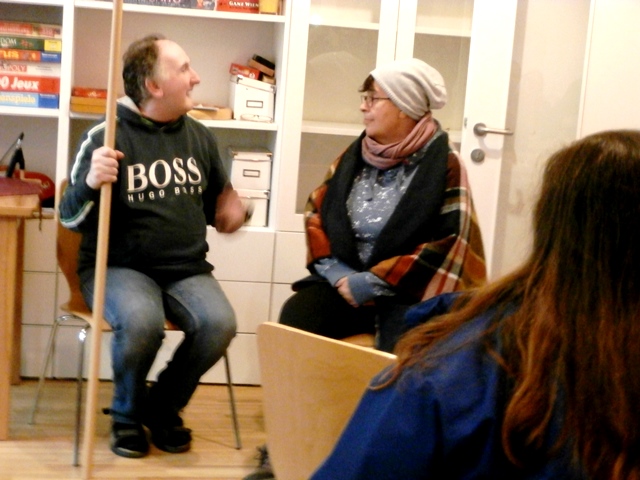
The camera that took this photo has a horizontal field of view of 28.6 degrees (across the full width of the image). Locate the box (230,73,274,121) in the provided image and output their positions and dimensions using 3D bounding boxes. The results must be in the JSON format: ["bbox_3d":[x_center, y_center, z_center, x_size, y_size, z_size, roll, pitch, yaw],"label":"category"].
[{"bbox_3d":[-0.277,-0.575,5.152,0.162,0.164,0.258,3,10,-8],"label":"box"}]

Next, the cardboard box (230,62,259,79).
[{"bbox_3d":[-0.306,-0.682,5.089,0.116,0.037,0.120,15,8,-9],"label":"cardboard box"}]

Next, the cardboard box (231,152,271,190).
[{"bbox_3d":[-0.290,-0.295,5.149,0.157,0.147,0.255,3,10,-8],"label":"cardboard box"}]

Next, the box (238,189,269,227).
[{"bbox_3d":[-0.300,-0.151,5.174,0.157,0.147,0.255,3,10,-8],"label":"box"}]

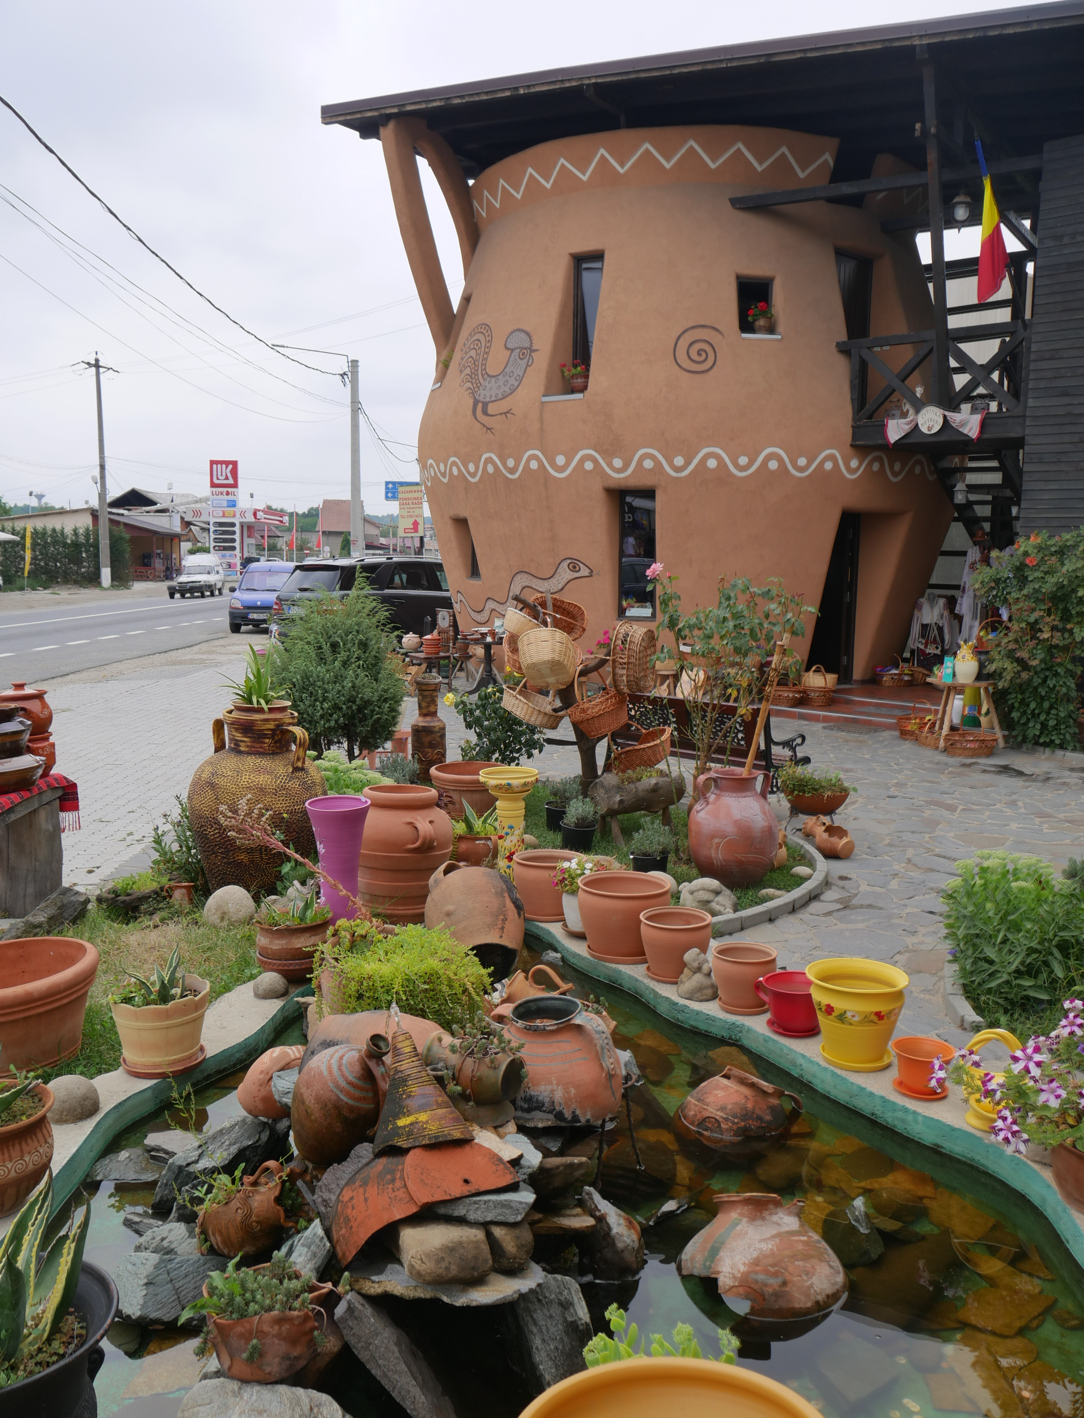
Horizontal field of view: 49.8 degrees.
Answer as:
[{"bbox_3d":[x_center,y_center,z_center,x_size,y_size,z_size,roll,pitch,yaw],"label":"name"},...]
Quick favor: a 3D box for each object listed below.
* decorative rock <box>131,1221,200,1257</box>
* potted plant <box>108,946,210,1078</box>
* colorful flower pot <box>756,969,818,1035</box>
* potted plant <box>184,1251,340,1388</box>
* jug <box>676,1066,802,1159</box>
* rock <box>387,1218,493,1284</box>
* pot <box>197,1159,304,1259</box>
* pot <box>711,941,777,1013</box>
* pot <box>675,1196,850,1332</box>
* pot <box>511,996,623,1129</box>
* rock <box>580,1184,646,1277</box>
[{"bbox_3d":[-0.990,1.402,3.080,0.200,0.110,0.150,0,7,0],"label":"decorative rock"},{"bbox_3d":[-1.303,1.028,3.980,0.335,0.380,0.335,0,7,0],"label":"potted plant"},{"bbox_3d":[0.886,1.050,4.149,0.250,0.172,0.225,1,7,0],"label":"colorful flower pot"},{"bbox_3d":[-0.623,1.346,2.580,0.310,0.250,0.260,-1,7,-6],"label":"potted plant"},{"bbox_3d":[0.635,1.315,3.800,0.400,0.280,0.350,16,12,-11],"label":"jug"},{"bbox_3d":[-0.236,1.250,2.690,0.235,0.140,0.170,-1,7,-6],"label":"rock"},{"bbox_3d":[-0.687,1.184,2.758,0.215,0.180,0.165,-29,6,6],"label":"pot"},{"bbox_3d":[0.746,0.999,4.313,0.237,0.200,0.237,0,7,0],"label":"pot"},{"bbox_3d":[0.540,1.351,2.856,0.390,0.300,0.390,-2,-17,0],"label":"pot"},{"bbox_3d":[0.069,1.020,3.392,0.335,0.305,0.325,-4,8,1],"label":"pot"},{"bbox_3d":[0.176,1.313,2.903,0.145,0.200,0.140,-8,7,1],"label":"rock"}]

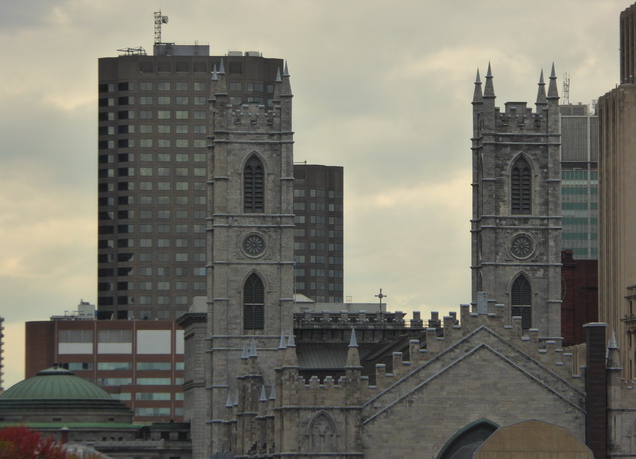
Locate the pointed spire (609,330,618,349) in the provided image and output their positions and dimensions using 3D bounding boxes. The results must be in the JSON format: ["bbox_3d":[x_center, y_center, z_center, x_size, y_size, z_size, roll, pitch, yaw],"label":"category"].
[{"bbox_3d":[31.162,11.600,484.384,1.050,2.100,1.050,0,-4,-7],"label":"pointed spire"}]

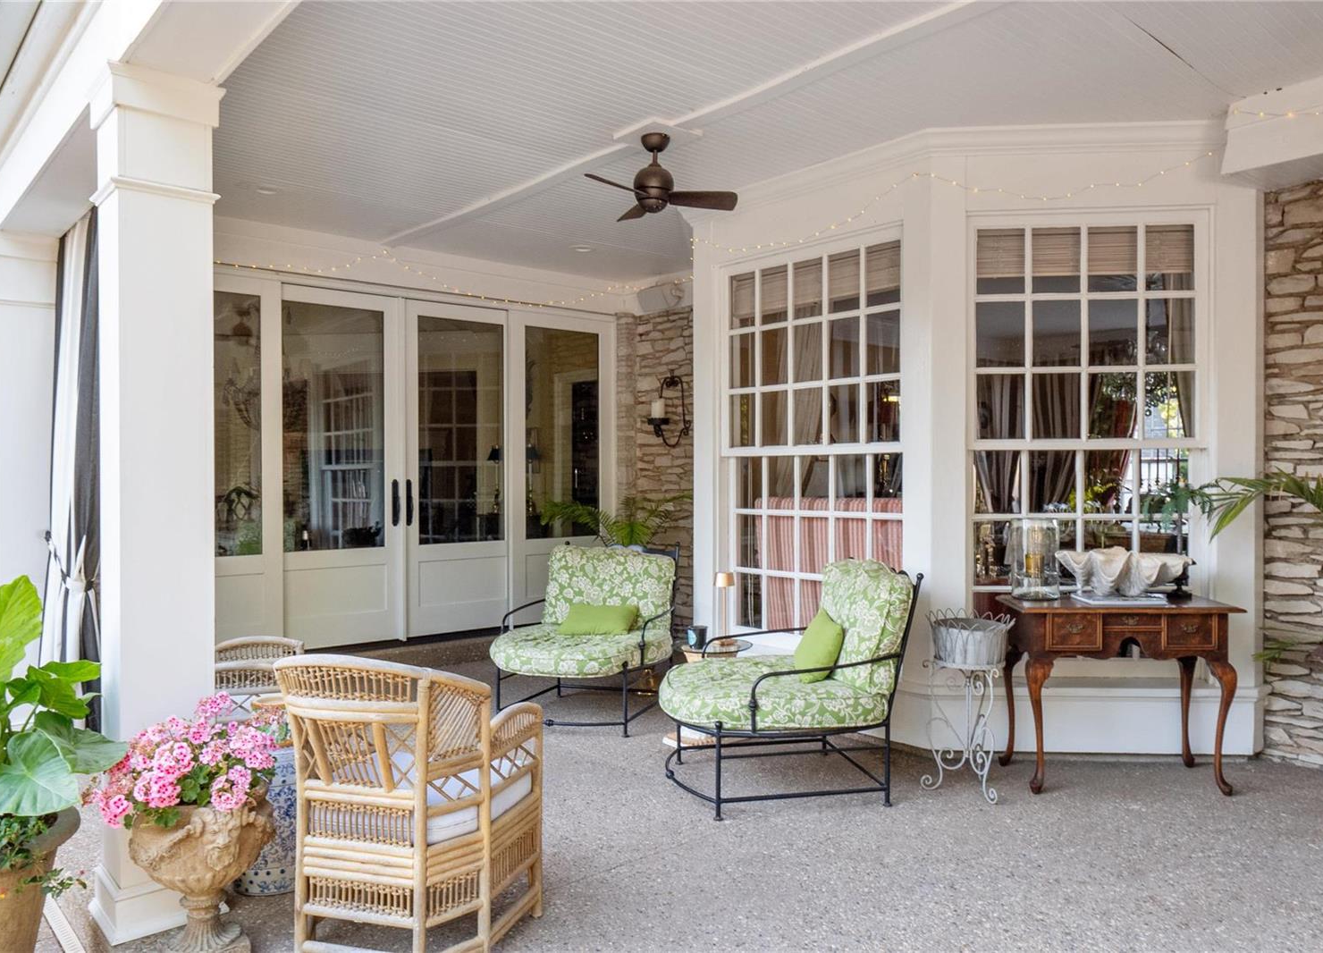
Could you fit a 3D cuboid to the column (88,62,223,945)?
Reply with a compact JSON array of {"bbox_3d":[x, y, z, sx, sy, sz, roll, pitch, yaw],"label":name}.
[{"bbox_3d":[-1.535,0.073,2.880,0.310,2.460,0.310,0,0,43],"label":"column"}]

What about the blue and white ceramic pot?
[{"bbox_3d":[-1.283,1.079,3.120,0.290,0.445,0.290,0,0,0],"label":"blue and white ceramic pot"}]

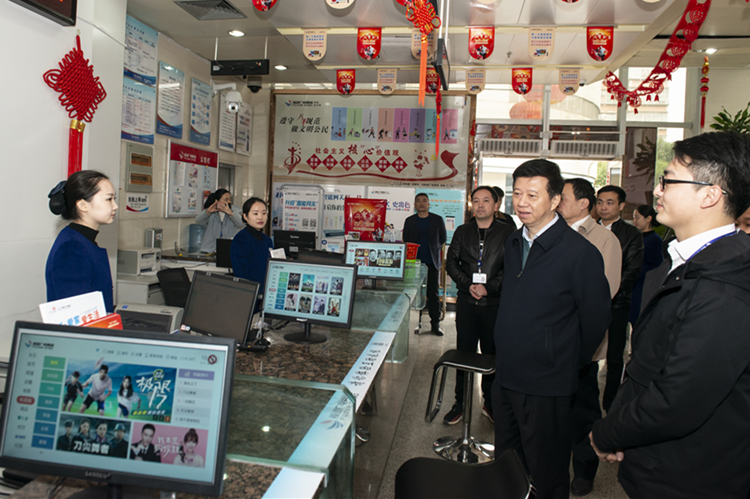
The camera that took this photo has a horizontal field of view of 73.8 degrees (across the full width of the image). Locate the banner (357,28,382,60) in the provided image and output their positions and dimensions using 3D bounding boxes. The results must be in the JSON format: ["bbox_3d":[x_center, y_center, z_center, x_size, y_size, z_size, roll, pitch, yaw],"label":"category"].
[{"bbox_3d":[-0.059,-2.165,5.274,0.262,0.325,0.010,3,5,9],"label":"banner"}]

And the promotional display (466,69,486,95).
[{"bbox_3d":[1.276,-2.105,6.280,0.255,0.330,0.012,3,4,8],"label":"promotional display"}]

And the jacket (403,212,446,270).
[{"bbox_3d":[0.607,-0.103,6.093,0.520,0.700,0.280,3,5,7],"label":"jacket"}]

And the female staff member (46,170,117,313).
[{"bbox_3d":[-1.225,0.490,2.110,0.310,1.620,0.440,3,4,7],"label":"female staff member"}]

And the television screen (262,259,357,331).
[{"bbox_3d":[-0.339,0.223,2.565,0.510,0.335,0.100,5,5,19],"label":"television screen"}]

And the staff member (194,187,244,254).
[{"bbox_3d":[-1.742,0.153,5.588,0.520,1.640,0.360,0,5,-25],"label":"staff member"}]

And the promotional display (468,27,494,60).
[{"bbox_3d":[1.027,-1.984,4.820,0.255,0.330,0.012,3,4,8],"label":"promotional display"}]

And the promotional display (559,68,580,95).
[{"bbox_3d":[2.222,-1.913,5.704,0.224,0.298,0.020,4,5,9],"label":"promotional display"}]

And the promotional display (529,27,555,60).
[{"bbox_3d":[1.586,-1.959,4.760,0.255,0.330,0.012,3,4,8],"label":"promotional display"}]

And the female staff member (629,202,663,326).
[{"bbox_3d":[2.391,0.424,4.515,0.320,1.640,0.450,1,5,-18],"label":"female staff member"}]

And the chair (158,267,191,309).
[{"bbox_3d":[-1.463,0.643,4.228,0.580,0.920,0.580,3,5,9],"label":"chair"}]

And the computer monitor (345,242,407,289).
[{"bbox_3d":[0.001,0.129,4.230,0.510,0.400,0.200,4,5,11],"label":"computer monitor"}]

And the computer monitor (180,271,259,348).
[{"bbox_3d":[-0.735,0.287,2.370,0.440,0.340,0.180,5,5,30],"label":"computer monitor"}]

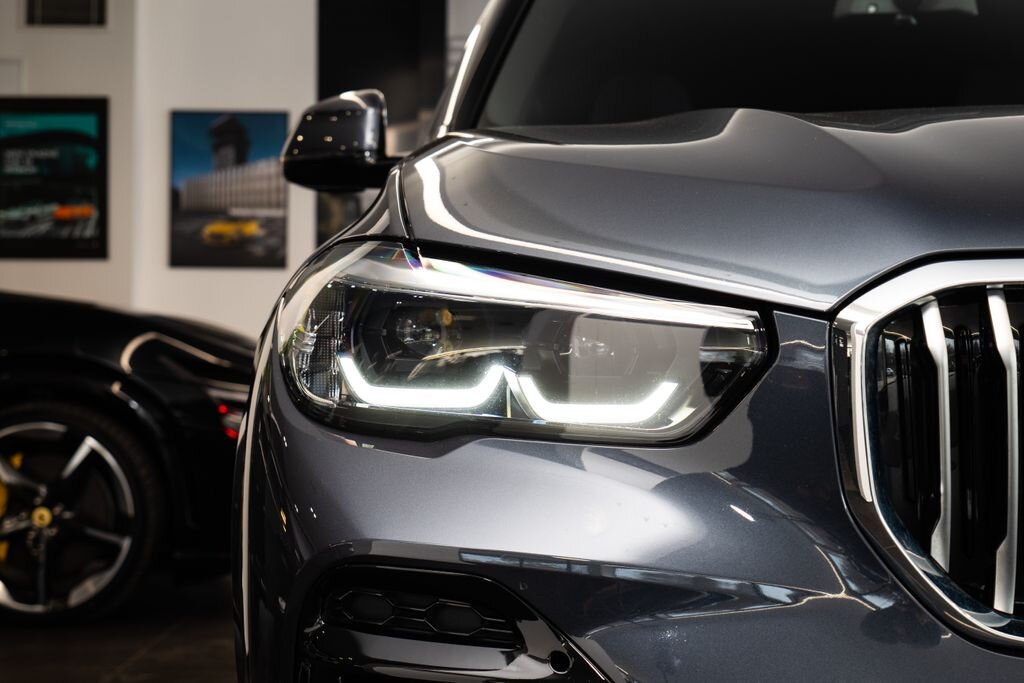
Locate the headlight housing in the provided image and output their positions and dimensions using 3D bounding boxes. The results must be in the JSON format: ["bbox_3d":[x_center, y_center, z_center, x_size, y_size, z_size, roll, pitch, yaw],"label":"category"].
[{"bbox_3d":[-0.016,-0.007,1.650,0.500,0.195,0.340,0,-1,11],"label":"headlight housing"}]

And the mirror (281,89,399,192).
[{"bbox_3d":[-0.280,-0.347,2.960,0.235,0.180,0.160,0,-1,6],"label":"mirror"}]

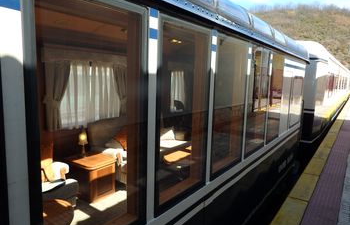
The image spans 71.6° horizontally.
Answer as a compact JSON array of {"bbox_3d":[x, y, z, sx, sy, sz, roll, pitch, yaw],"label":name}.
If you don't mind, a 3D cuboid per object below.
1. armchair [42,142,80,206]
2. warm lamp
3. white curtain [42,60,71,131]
[{"bbox_3d":[-1.758,0.859,3.078,0.710,0.840,0.800,8,10,36],"label":"armchair"},{"bbox_3d":[-1.418,0.488,3.753,0.150,0.410,0.150,8,10,36],"label":"warm lamp"},{"bbox_3d":[-1.666,-0.237,3.451,0.120,0.990,0.410,8,10,36],"label":"white curtain"}]

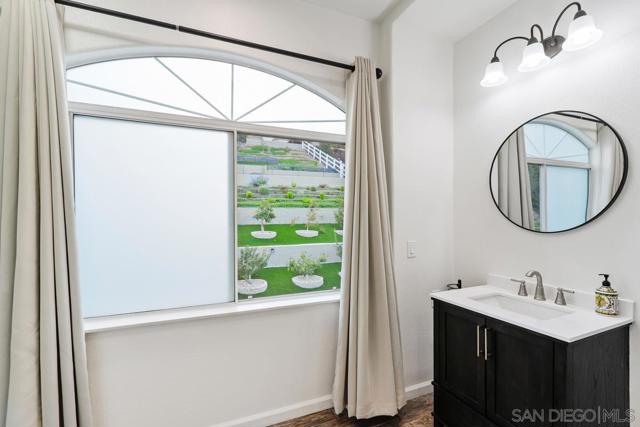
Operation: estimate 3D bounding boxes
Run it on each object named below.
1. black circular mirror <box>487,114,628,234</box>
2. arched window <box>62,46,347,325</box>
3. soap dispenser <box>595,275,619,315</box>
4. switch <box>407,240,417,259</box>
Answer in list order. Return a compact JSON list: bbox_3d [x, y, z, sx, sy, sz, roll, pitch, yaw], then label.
[{"bbox_3d":[1.363,-0.239,1.715,0.025,0.715,0.715,0,-1,-22],"label":"black circular mirror"},{"bbox_3d":[-0.616,-0.215,1.989,1.850,1.669,0.100,0,-1,-22],"label":"arched window"},{"bbox_3d":[1.421,0.401,1.409,0.083,0.180,0.083,0,-1,-6],"label":"soap dispenser"},{"bbox_3d":[0.710,0.280,2.182,0.074,0.120,0.012,0,-1,-22],"label":"switch"}]

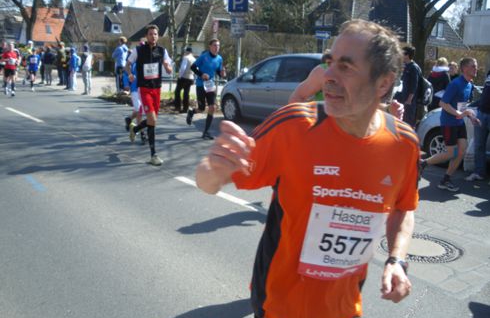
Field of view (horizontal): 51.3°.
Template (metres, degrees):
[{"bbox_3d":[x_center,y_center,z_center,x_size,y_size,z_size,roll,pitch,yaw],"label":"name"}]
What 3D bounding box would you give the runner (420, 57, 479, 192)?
[{"bbox_3d":[2.603,-0.418,6.293,0.850,1.640,0.520,11,14,38],"label":"runner"}]

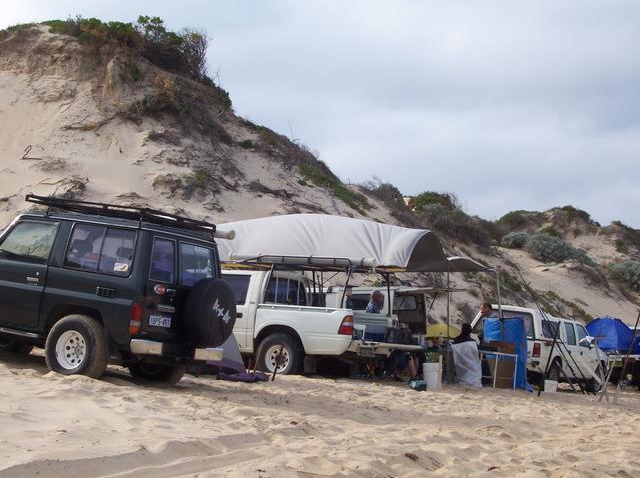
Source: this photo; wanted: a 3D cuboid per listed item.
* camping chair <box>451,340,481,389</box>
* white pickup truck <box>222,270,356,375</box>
[{"bbox_3d":[2.918,2.500,30.200,0.600,0.880,0.600,5,-4,-10],"label":"camping chair"},{"bbox_3d":[-1.253,1.301,23.443,4.850,1.720,1.700,1,-5,28],"label":"white pickup truck"}]

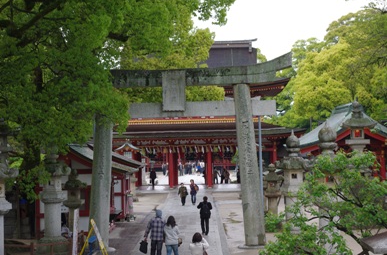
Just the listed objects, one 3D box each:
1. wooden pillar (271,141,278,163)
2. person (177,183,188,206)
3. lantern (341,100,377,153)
[{"bbox_3d":[7.108,3.056,76.500,0.430,3.858,0.430,-1,-1,1],"label":"wooden pillar"},{"bbox_3d":[-0.667,4.397,57.700,0.600,1.497,0.400,-1,-1,1],"label":"person"},{"bbox_3d":[7.524,1.632,40.000,1.500,5.711,1.500,-1,-1,1],"label":"lantern"}]

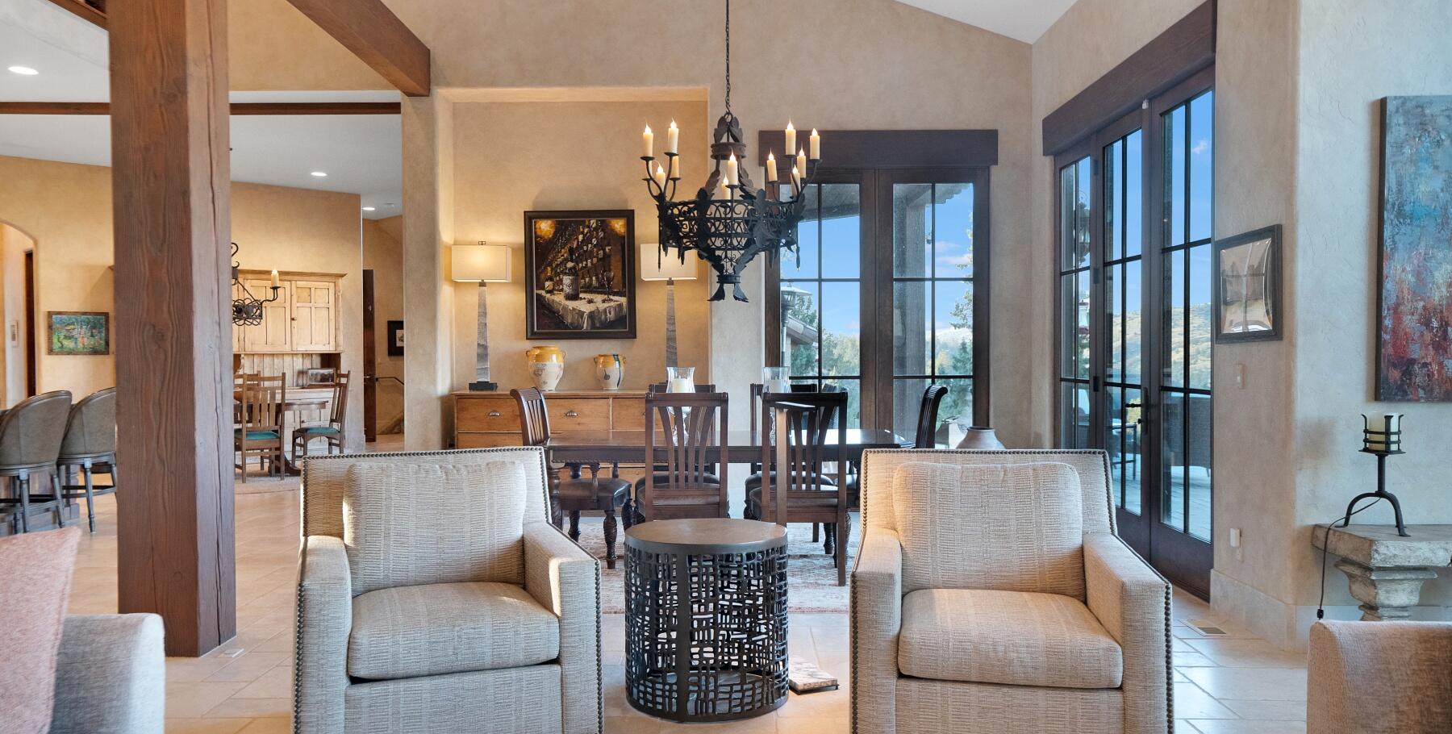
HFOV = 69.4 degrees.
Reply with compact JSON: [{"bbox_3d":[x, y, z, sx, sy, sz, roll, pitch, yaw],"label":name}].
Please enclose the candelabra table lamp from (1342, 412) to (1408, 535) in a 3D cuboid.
[{"bbox_3d":[2.688,0.429,4.334,0.260,0.480,0.260,0,1,0],"label":"candelabra table lamp"}]

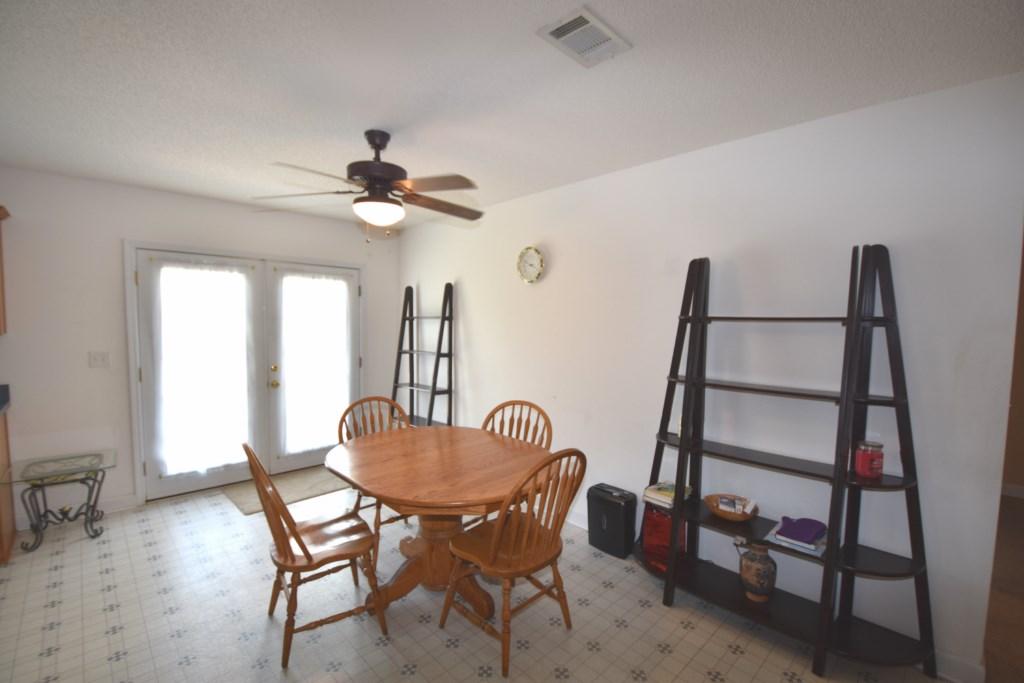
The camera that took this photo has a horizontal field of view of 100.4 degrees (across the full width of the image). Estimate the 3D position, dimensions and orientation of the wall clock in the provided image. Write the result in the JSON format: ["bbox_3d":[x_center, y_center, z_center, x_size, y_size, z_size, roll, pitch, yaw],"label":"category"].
[{"bbox_3d":[0.135,-0.612,3.414,0.045,0.297,0.297,-2,4,-44],"label":"wall clock"}]

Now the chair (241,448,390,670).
[{"bbox_3d":[-0.951,0.912,2.038,0.585,0.955,0.510,-1,3,-35],"label":"chair"}]

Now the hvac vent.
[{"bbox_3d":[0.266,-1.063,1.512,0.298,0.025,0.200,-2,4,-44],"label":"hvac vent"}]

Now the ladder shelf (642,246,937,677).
[{"bbox_3d":[1.200,0.487,2.106,0.380,1.870,1.440,-2,4,-44],"label":"ladder shelf"}]

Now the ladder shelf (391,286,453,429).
[{"bbox_3d":[-0.973,0.355,4.320,0.375,1.860,0.760,-2,4,-44],"label":"ladder shelf"}]

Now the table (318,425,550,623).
[{"bbox_3d":[-0.425,1.007,2.422,1.080,0.750,1.360,-2,4,-44],"label":"table"}]

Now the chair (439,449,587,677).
[{"bbox_3d":[0.028,0.927,1.986,0.510,0.965,0.600,-1,4,-41],"label":"chair"}]

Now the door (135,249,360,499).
[{"bbox_3d":[-2.295,0.264,3.983,1.825,2.030,0.060,-2,4,-44],"label":"door"}]

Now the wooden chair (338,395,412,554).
[{"bbox_3d":[-0.801,0.877,2.845,0.510,0.960,0.590,-2,4,-43],"label":"wooden chair"}]

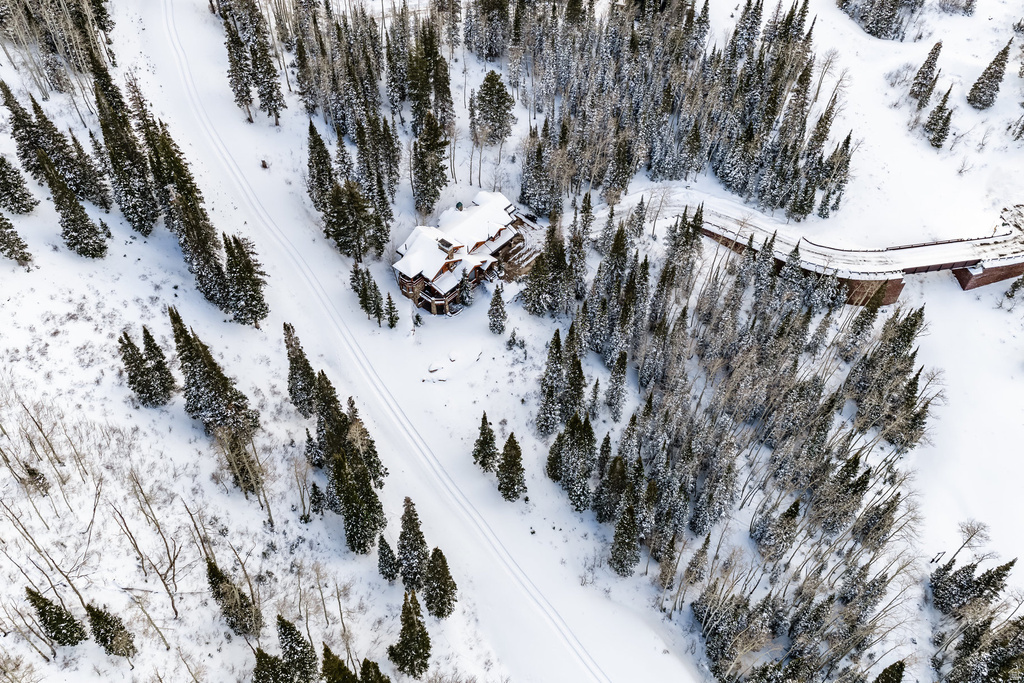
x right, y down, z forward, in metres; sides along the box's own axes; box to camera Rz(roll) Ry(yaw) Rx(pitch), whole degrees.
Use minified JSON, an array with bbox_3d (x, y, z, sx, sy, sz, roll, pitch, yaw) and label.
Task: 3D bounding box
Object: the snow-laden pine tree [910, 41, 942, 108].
[{"bbox_3d":[108.560,-69.440,207.030,5.400,17.300,5.400,1,44,0],"label":"snow-laden pine tree"}]

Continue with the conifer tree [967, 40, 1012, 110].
[{"bbox_3d":[108.830,-60.190,179.220,6.600,16.350,6.600,2,45,0],"label":"conifer tree"}]

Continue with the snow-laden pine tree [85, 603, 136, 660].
[{"bbox_3d":[-63.930,44.610,125.030,5.800,15.000,5.800,1,44,0],"label":"snow-laden pine tree"}]

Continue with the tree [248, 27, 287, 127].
[{"bbox_3d":[-52.920,-57.010,172.510,6.600,22.000,6.600,1,44,0],"label":"tree"}]

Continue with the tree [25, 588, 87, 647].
[{"bbox_3d":[-72.560,42.570,124.560,5.800,15.300,5.800,1,44,0],"label":"tree"}]

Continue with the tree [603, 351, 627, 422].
[{"bbox_3d":[20.750,8.260,153.840,4.800,18.280,4.800,1,44,0],"label":"tree"}]

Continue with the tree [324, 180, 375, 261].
[{"bbox_3d":[-30.380,-22.560,145.180,8.800,15.820,8.800,1,44,0],"label":"tree"}]

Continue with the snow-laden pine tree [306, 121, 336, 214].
[{"bbox_3d":[-37.000,-32.590,150.460,5.400,20.120,5.400,1,44,0],"label":"snow-laden pine tree"}]

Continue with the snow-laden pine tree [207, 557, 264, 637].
[{"bbox_3d":[-36.490,31.510,101.670,6.200,15.800,6.200,1,44,0],"label":"snow-laden pine tree"}]

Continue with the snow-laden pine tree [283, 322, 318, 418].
[{"bbox_3d":[-30.970,4.000,113.210,4.500,18.500,4.500,2,45,0],"label":"snow-laden pine tree"}]

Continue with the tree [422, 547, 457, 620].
[{"bbox_3d":[-9.510,30.600,102.630,5.200,15.580,5.200,1,44,0],"label":"tree"}]

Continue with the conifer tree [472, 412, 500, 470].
[{"bbox_3d":[-3.750,13.530,112.110,3.780,11.810,3.780,2,45,0],"label":"conifer tree"}]

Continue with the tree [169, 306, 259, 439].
[{"bbox_3d":[-46.400,3.530,119.000,11.500,24.500,11.500,1,44,0],"label":"tree"}]

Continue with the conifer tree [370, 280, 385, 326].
[{"bbox_3d":[-23.320,-6.480,135.860,3.000,10.200,3.000,1,44,0],"label":"conifer tree"}]

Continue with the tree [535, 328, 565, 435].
[{"bbox_3d":[5.950,6.150,118.370,5.000,22.200,5.000,1,44,0],"label":"tree"}]

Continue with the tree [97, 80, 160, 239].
[{"bbox_3d":[-64.230,-29.210,131.000,6.000,28.470,6.000,2,45,0],"label":"tree"}]

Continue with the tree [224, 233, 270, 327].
[{"bbox_3d":[-51.080,-11.230,150.080,7.400,22.810,7.400,1,44,0],"label":"tree"}]

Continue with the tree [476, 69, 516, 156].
[{"bbox_3d":[-4.040,-49.990,176.880,8.200,21.280,8.200,1,44,0],"label":"tree"}]

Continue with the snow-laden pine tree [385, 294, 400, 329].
[{"bbox_3d":[-20.780,-5.320,136.830,3.000,7.260,3.000,1,44,0],"label":"snow-laden pine tree"}]

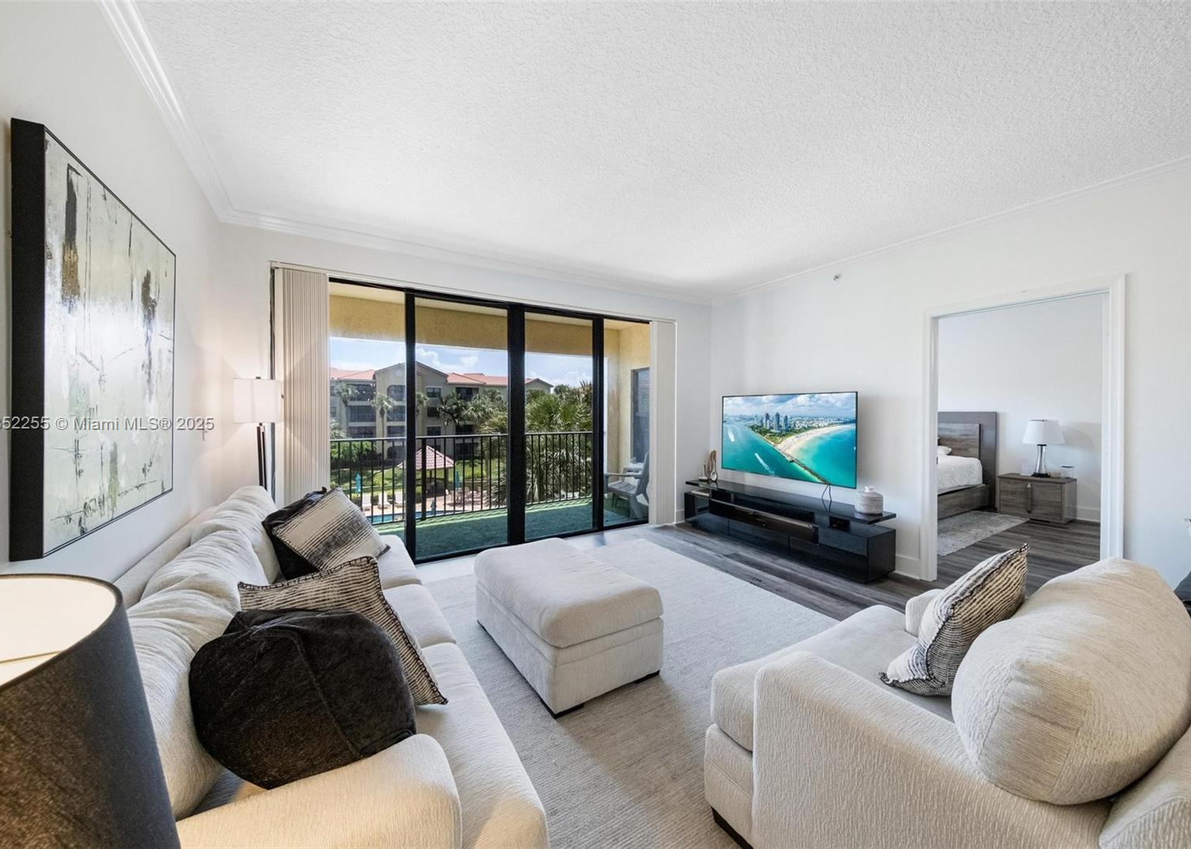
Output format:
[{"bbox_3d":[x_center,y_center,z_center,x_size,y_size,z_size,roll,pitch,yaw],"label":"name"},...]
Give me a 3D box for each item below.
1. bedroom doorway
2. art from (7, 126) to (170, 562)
[{"bbox_3d":[2.855,0.176,2.905,0.140,2.100,0.980,-1,2,-31],"label":"bedroom doorway"},{"bbox_3d":[-1.618,-0.216,1.431,0.050,1.040,0.970,-1,2,-31],"label":"art"}]

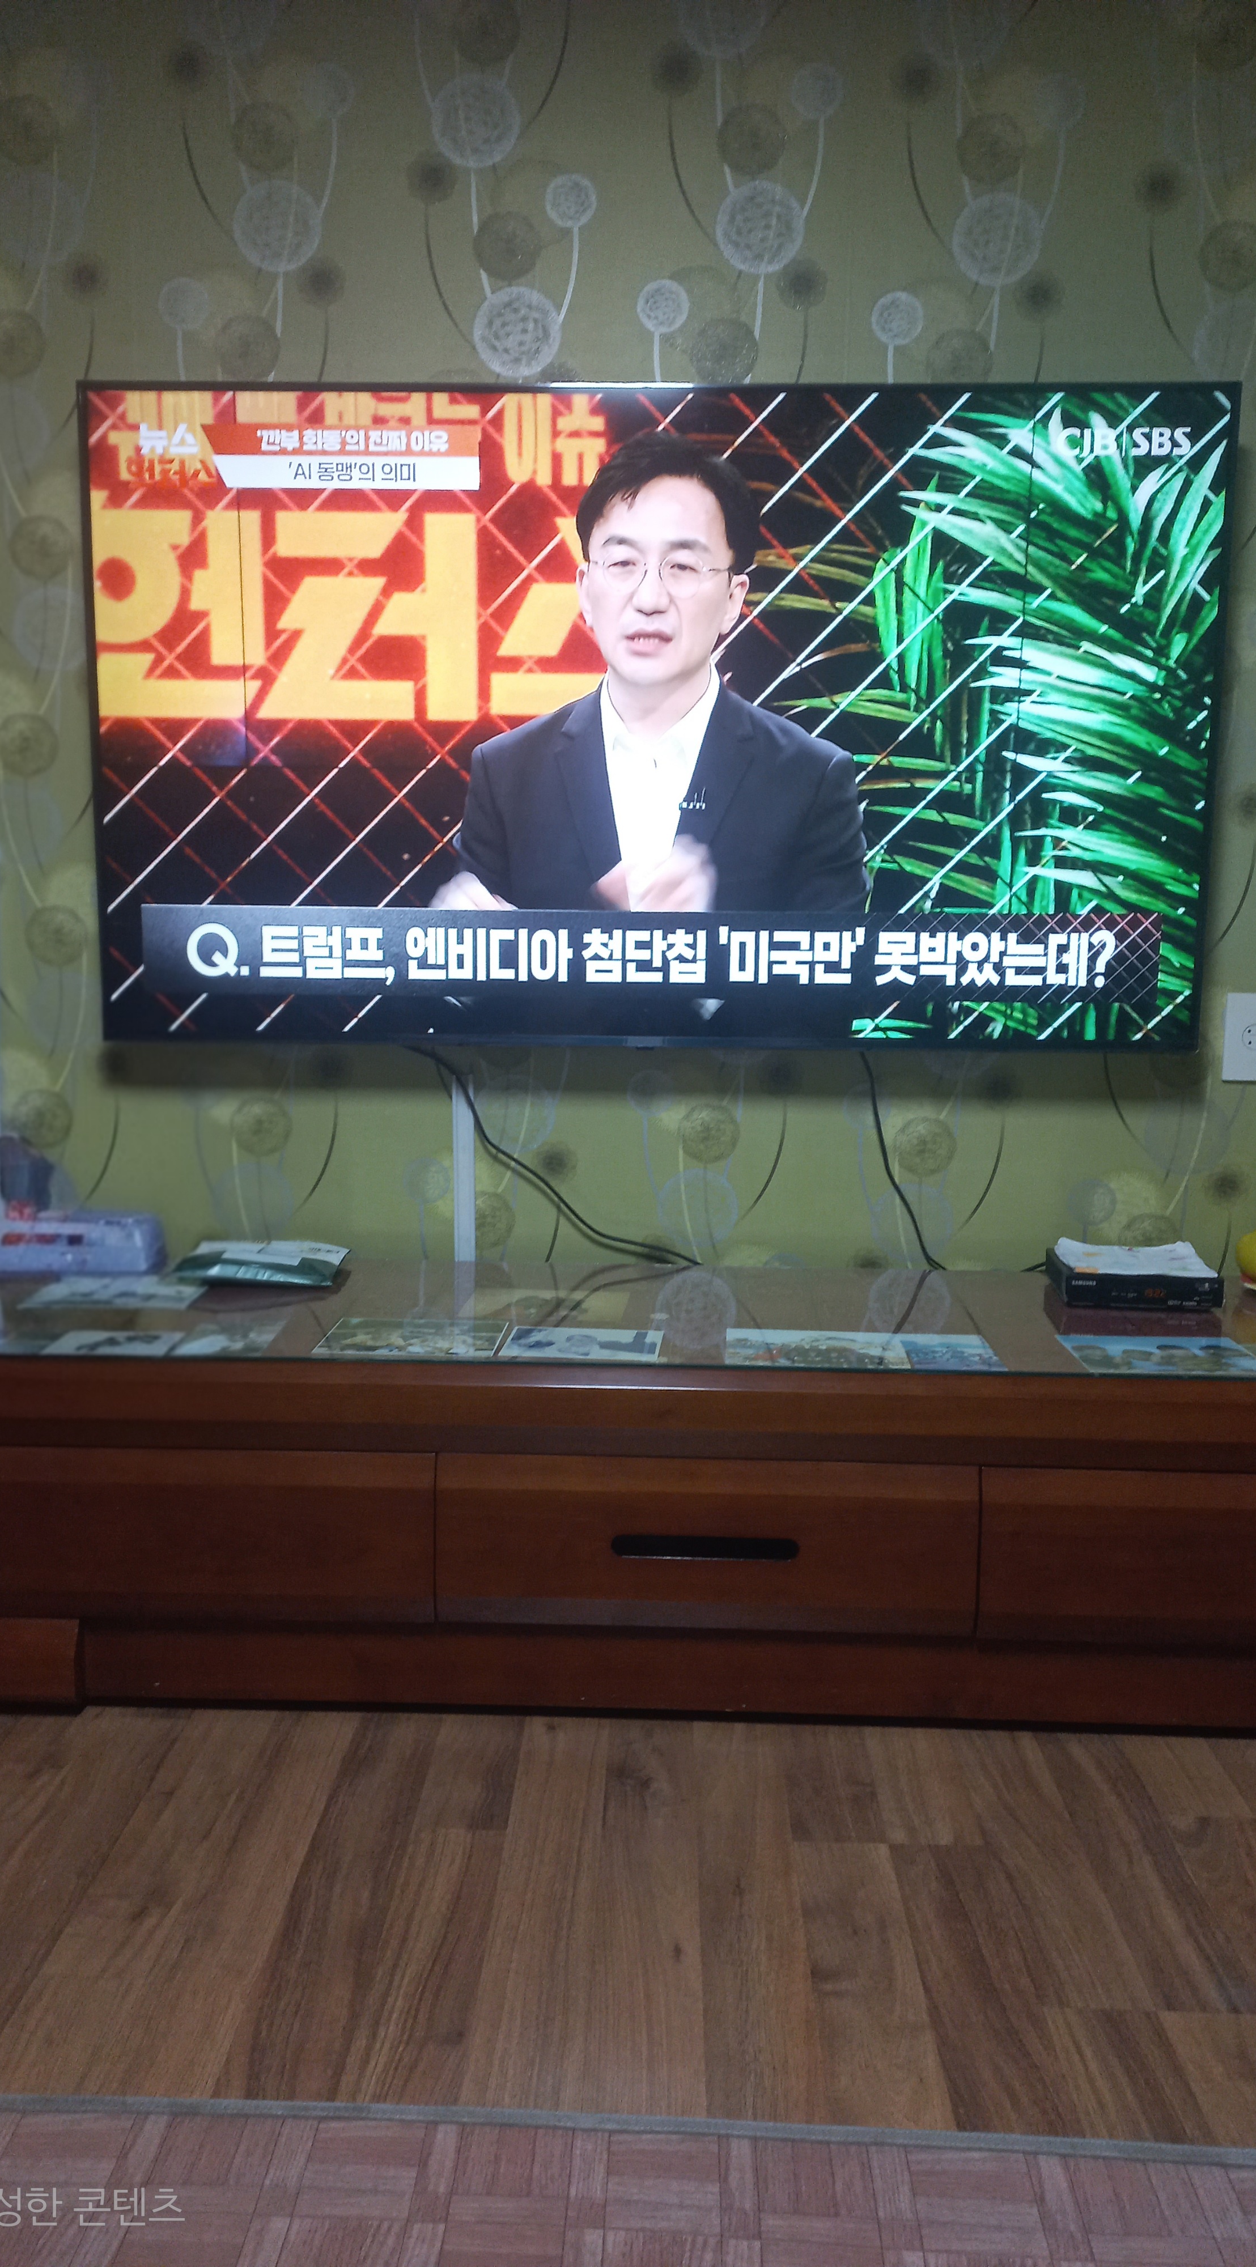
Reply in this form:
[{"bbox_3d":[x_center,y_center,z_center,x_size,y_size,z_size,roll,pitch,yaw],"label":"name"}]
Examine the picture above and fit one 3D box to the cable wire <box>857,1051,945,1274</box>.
[{"bbox_3d":[0.369,0.036,2.209,0.114,0.295,0.050,1,7,1],"label":"cable wire"}]

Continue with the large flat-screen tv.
[{"bbox_3d":[0.031,-0.530,2.134,1.449,0.830,0.065,1,9,1],"label":"large flat-screen tv"}]

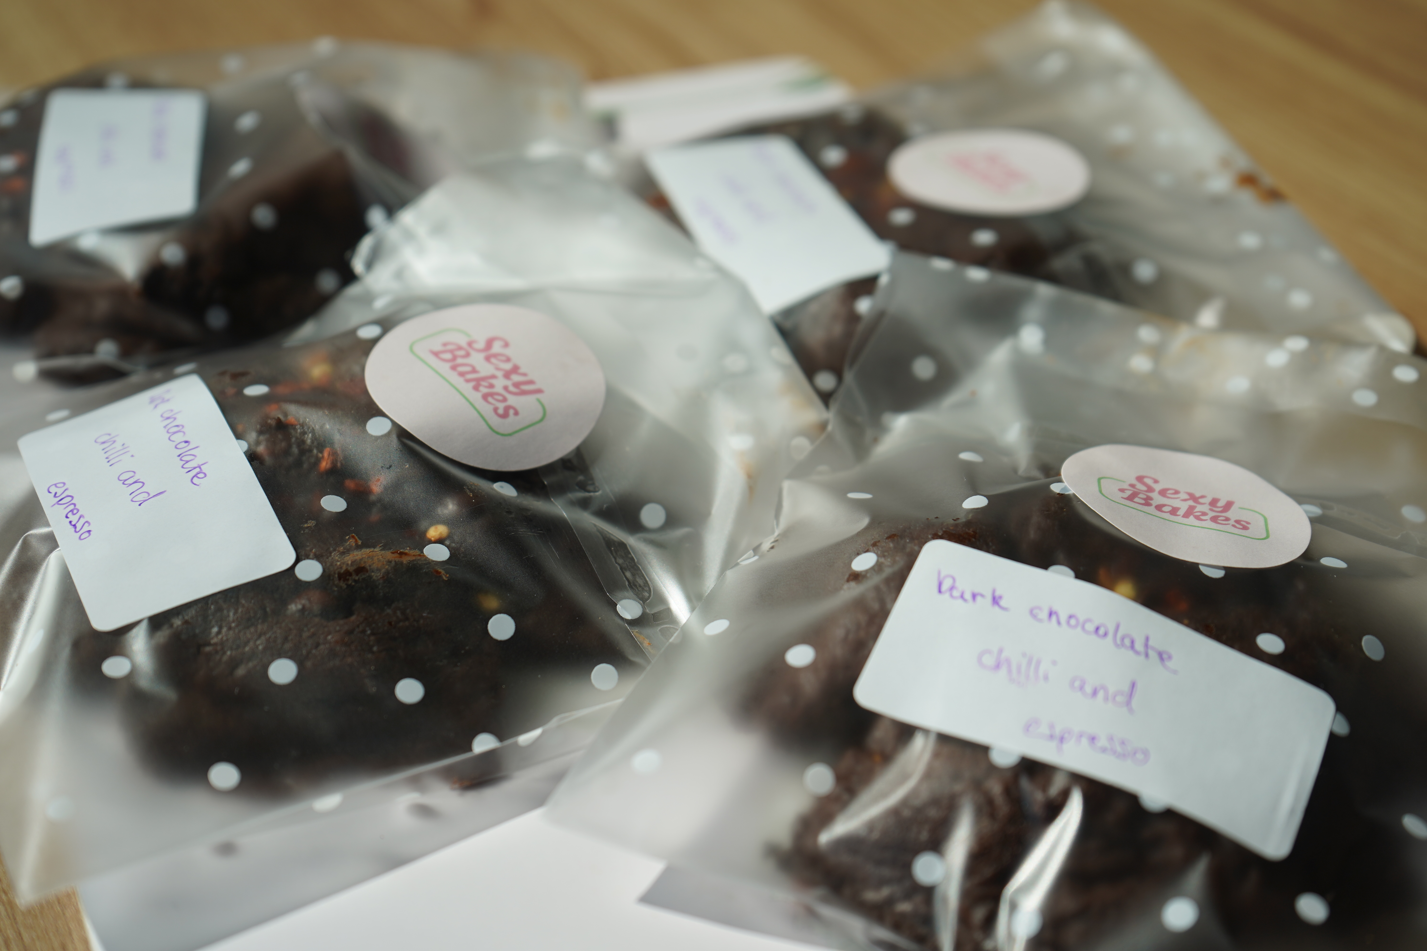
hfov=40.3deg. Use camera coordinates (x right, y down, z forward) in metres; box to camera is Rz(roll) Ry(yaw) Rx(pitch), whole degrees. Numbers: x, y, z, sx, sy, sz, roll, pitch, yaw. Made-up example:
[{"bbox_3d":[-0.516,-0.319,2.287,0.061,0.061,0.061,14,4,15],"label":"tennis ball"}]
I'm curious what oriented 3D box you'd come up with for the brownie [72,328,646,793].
[{"bbox_3d":[-0.060,0.012,0.338,0.085,0.033,0.074,-12,40,-14],"label":"brownie"}]

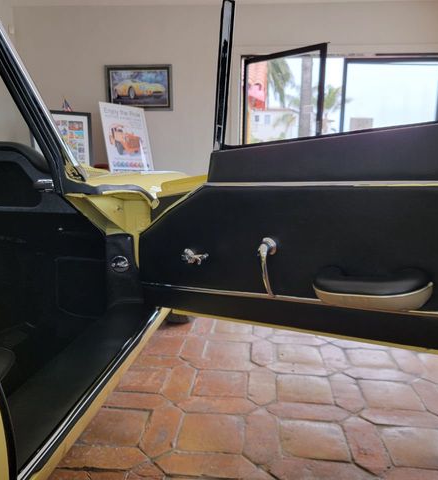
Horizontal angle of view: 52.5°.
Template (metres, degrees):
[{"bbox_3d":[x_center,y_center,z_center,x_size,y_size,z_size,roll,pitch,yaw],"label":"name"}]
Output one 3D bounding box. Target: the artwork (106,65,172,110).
[{"bbox_3d":[-0.884,-1.687,4.943,0.743,0.491,0.030,0,9,3],"label":"artwork"}]

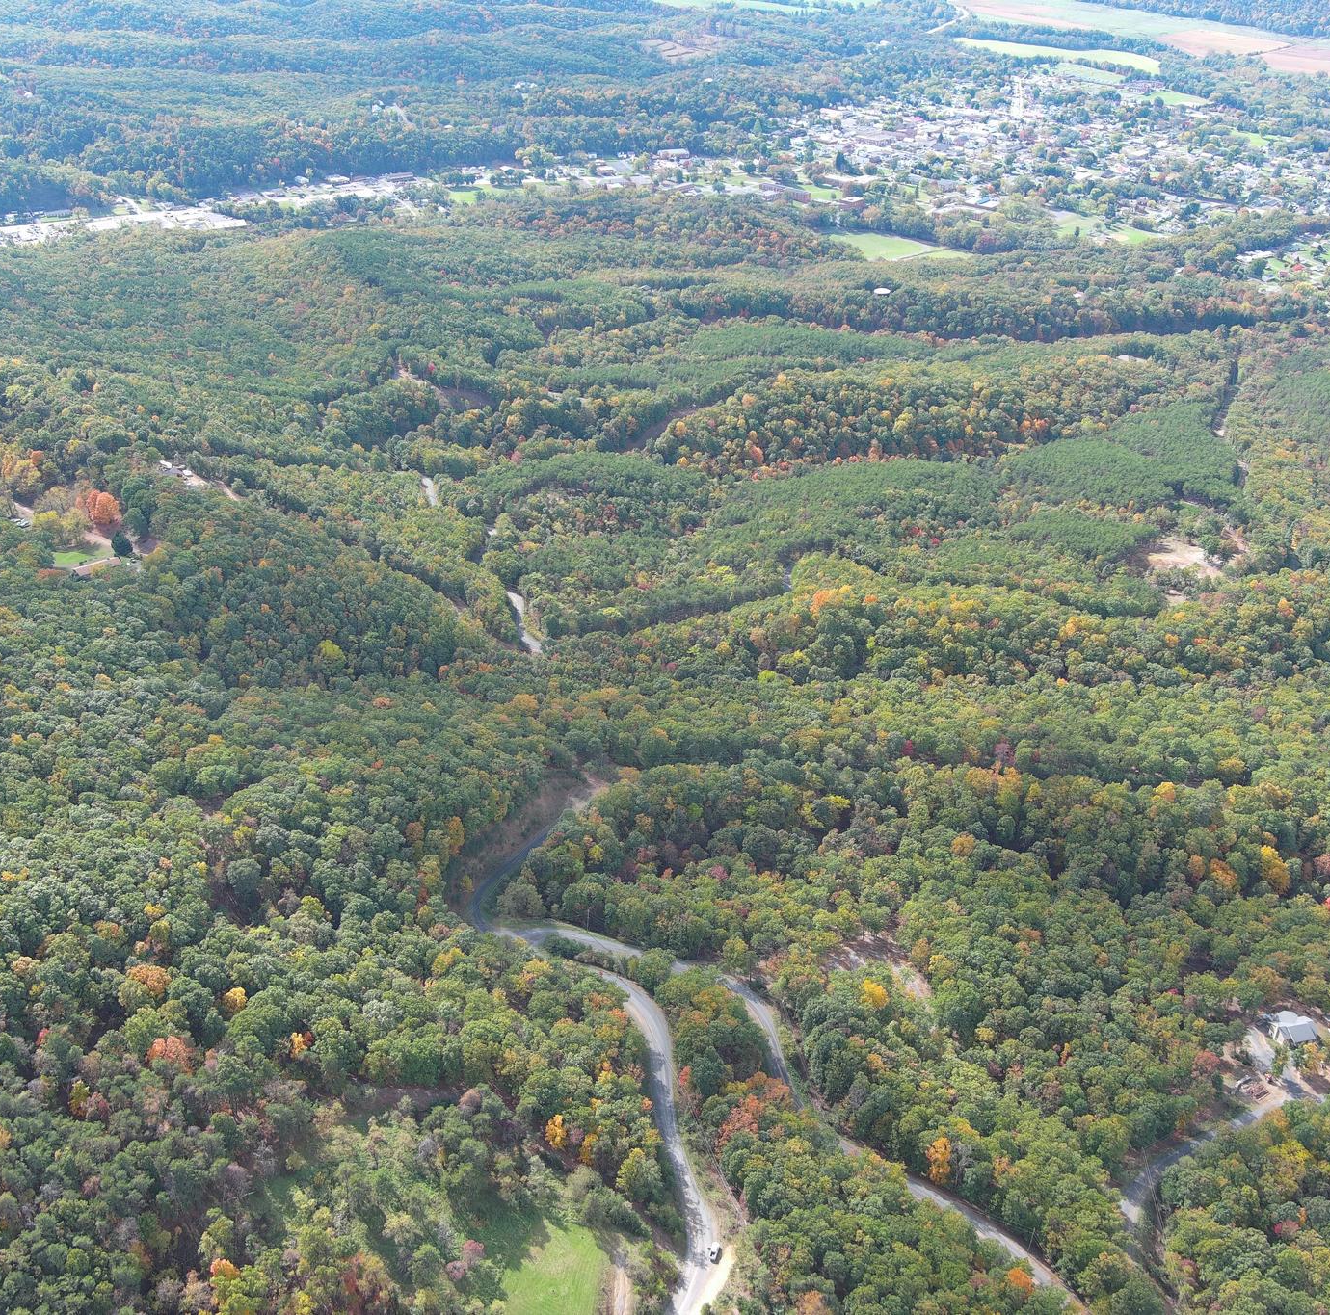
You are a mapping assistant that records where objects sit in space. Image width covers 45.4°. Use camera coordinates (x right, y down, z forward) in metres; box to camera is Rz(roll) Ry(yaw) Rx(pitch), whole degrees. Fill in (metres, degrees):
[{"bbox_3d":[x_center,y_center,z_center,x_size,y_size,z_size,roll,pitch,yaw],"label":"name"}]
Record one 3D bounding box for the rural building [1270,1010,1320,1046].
[{"bbox_3d":[185.903,109.816,470.000,10.500,5.900,9.900,-6,26,-12],"label":"rural building"}]

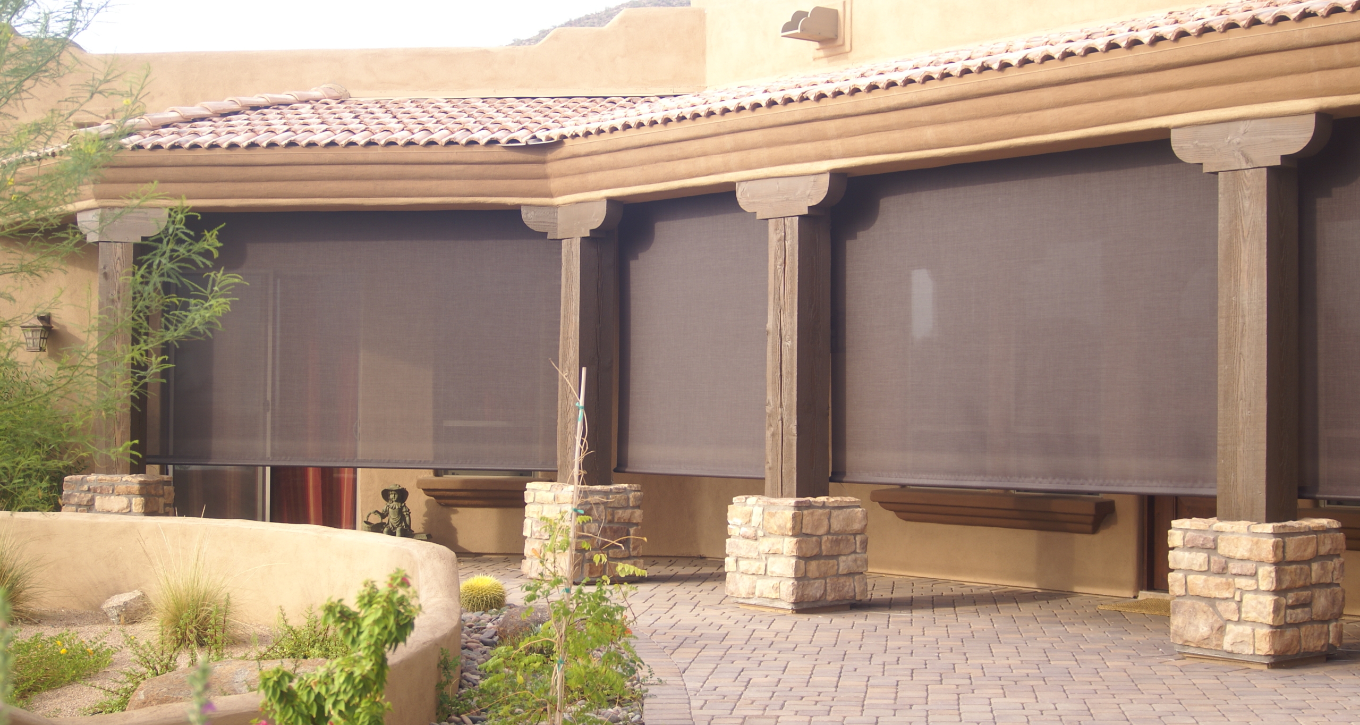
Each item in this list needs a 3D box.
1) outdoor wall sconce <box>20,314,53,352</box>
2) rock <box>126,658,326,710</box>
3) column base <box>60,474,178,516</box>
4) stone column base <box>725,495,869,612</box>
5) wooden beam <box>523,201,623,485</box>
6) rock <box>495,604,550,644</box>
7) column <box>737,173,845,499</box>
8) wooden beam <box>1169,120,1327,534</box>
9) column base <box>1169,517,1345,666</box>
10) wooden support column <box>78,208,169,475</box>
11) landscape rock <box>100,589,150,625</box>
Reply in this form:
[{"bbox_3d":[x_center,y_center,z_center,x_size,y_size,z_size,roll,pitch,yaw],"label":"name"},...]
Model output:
[{"bbox_3d":[-6.099,-0.282,18.659,0.215,0.362,0.331,0,-2,4],"label":"outdoor wall sconce"},{"bbox_3d":[-1.472,1.082,6.371,0.660,0.230,0.400,1,-2,-20],"label":"rock"},{"bbox_3d":[-4.588,1.292,16.099,0.670,0.723,0.670,0,-2,8],"label":"column base"},{"bbox_3d":[0.792,1.276,13.350,0.680,0.733,0.680,2,-2,-40],"label":"stone column base"},{"bbox_3d":[-0.792,-0.133,15.248,0.512,2.185,0.826,2,-2,-41],"label":"wooden beam"},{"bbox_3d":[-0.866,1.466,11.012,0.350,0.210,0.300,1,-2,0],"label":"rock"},{"bbox_3d":[0.812,-0.164,13.547,0.322,2.185,0.907,2,-2,-41],"label":"column"},{"bbox_3d":[3.171,-0.216,10.817,0.322,2.185,0.907,2,-2,-41],"label":"wooden beam"},{"bbox_3d":[3.162,1.244,10.771,0.662,0.762,0.662,2,-2,-41],"label":"column base"},{"bbox_3d":[-4.541,-0.160,16.150,0.790,2.183,0.360,0,-2,8],"label":"wooden support column"},{"bbox_3d":[-3.070,1.354,10.875,0.260,0.180,0.200,1,-2,-18],"label":"landscape rock"}]

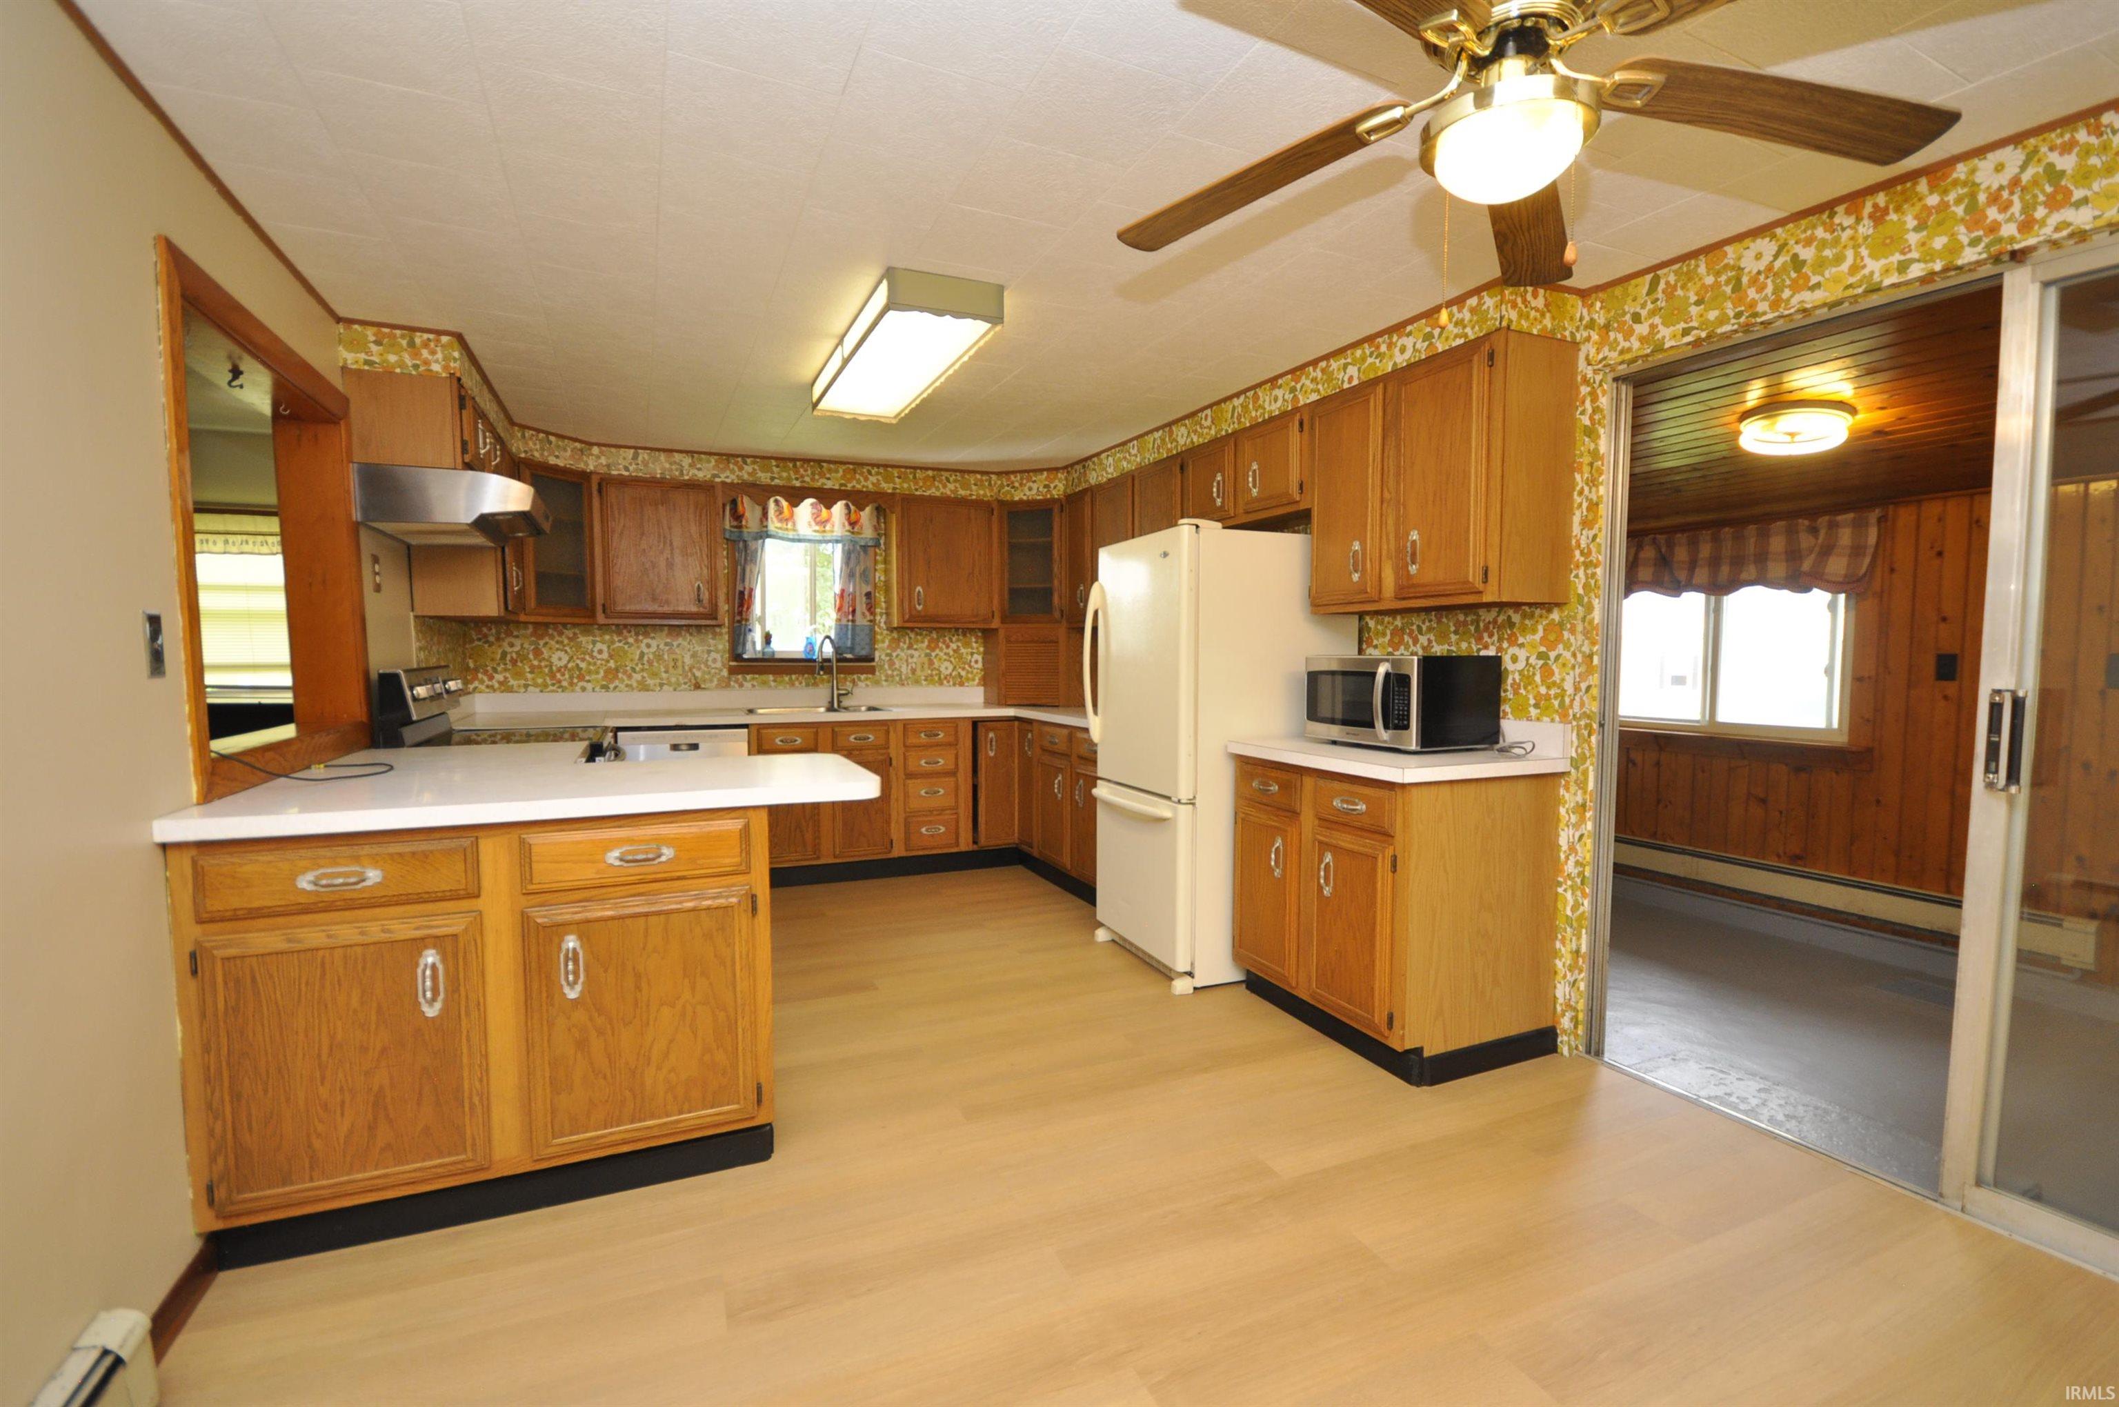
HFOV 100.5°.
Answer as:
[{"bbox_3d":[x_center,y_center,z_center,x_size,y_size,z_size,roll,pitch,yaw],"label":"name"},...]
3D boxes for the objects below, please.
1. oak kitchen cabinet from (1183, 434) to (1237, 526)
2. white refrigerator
[{"bbox_3d":[0.779,-0.943,3.885,0.310,0.374,0.435,-1,3,-25],"label":"oak kitchen cabinet"},{"bbox_3d":[0.609,0.174,3.601,0.778,1.702,0.737,-2,4,-25],"label":"white refrigerator"}]

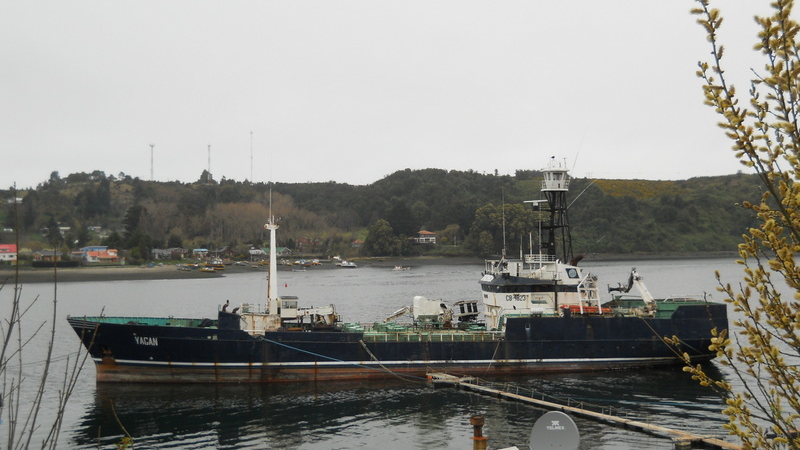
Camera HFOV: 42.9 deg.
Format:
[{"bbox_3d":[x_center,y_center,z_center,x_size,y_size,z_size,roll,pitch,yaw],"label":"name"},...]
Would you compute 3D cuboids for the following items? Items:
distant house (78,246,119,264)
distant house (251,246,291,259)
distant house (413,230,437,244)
[{"bbox_3d":[-111.200,10.900,375.000,14.000,6.200,10.000,0,-1,-16],"label":"distant house"},{"bbox_3d":[-59.200,12.400,465.000,15.000,5.600,8.500,0,-1,37],"label":"distant house"},{"bbox_3d":[12.800,5.900,530.000,11.500,6.900,9.000,0,-1,-3],"label":"distant house"}]

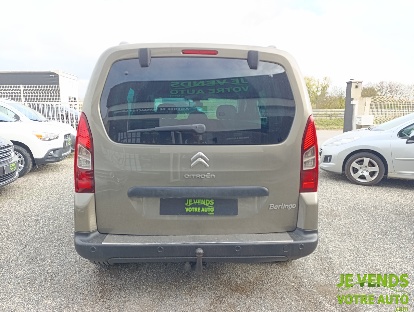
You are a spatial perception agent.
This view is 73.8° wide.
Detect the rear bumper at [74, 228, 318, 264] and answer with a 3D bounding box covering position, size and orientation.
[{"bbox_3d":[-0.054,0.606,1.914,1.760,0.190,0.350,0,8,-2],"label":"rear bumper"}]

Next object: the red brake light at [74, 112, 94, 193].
[{"bbox_3d":[-0.837,-0.019,1.894,0.165,0.555,0.190,0,8,-2],"label":"red brake light"}]

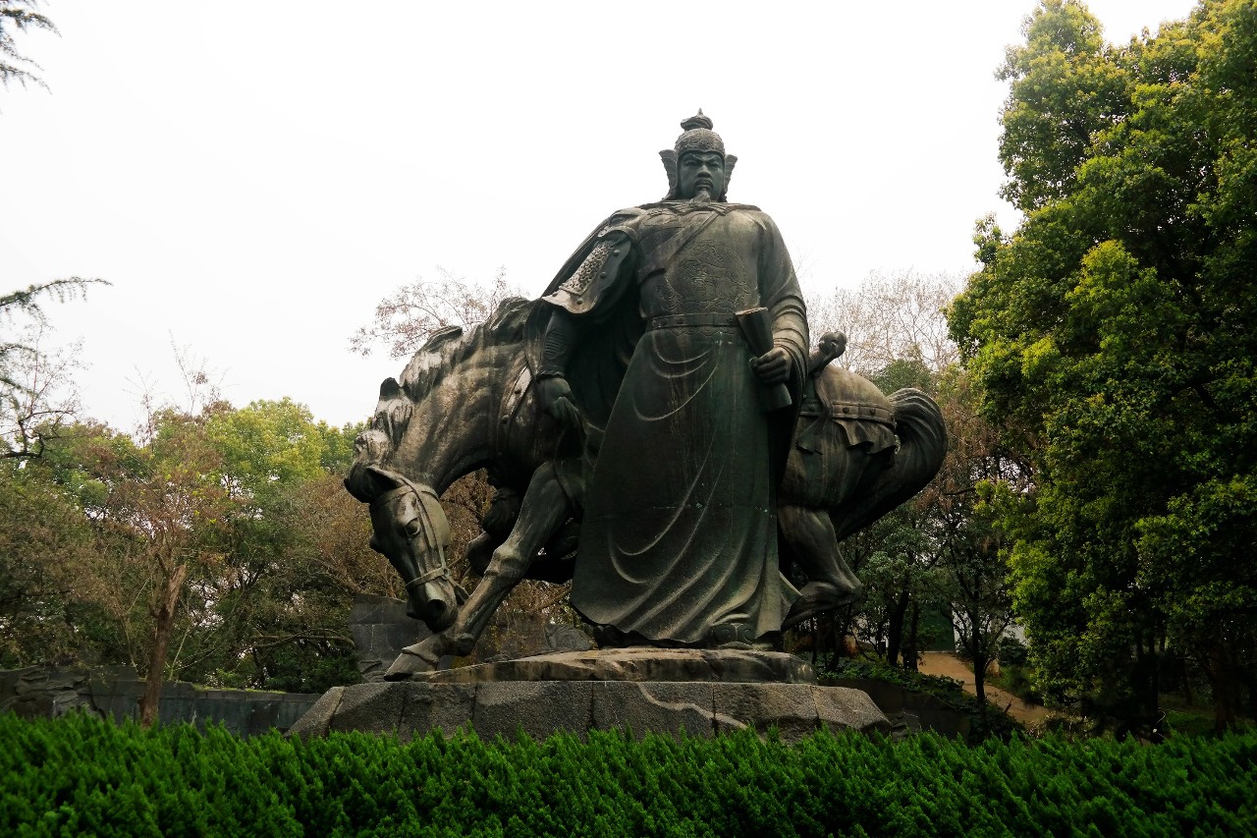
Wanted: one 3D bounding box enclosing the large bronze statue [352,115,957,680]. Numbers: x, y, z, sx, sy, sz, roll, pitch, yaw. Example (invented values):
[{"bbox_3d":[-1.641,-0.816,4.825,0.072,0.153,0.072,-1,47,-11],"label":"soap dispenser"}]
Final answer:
[{"bbox_3d":[0.400,-0.431,12.420,7.500,7.500,4.100,-1,-16,3],"label":"large bronze statue"}]

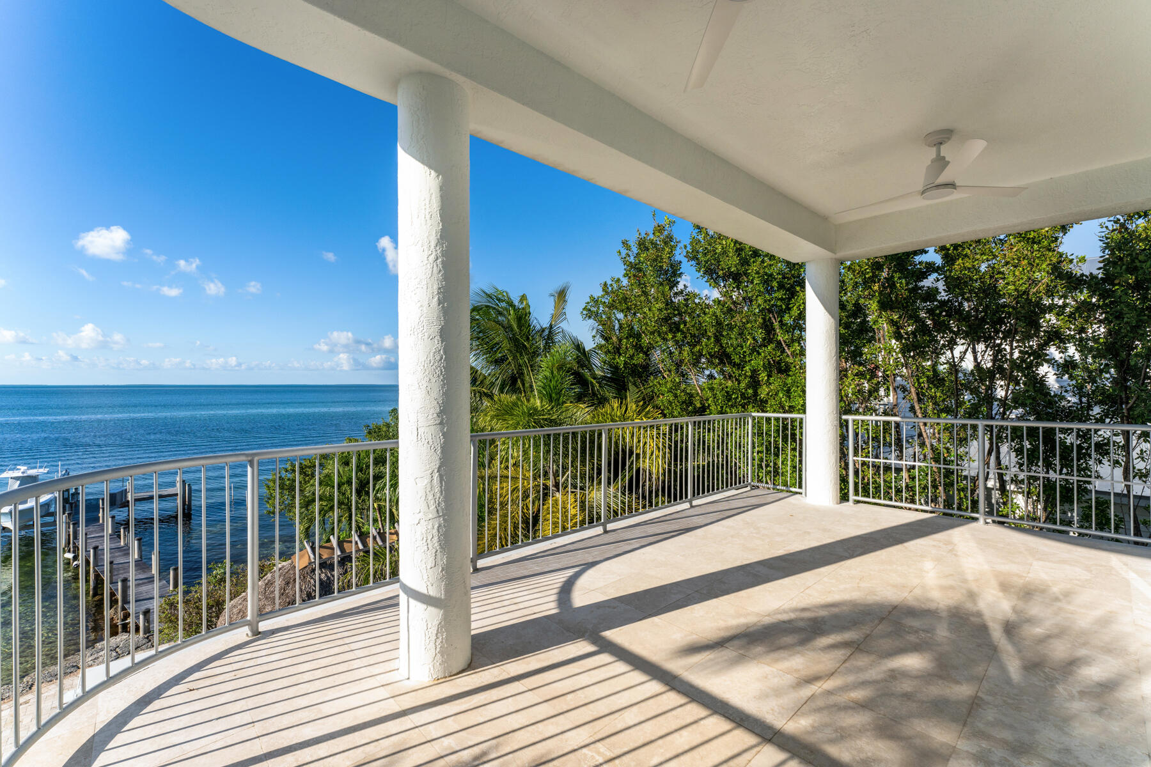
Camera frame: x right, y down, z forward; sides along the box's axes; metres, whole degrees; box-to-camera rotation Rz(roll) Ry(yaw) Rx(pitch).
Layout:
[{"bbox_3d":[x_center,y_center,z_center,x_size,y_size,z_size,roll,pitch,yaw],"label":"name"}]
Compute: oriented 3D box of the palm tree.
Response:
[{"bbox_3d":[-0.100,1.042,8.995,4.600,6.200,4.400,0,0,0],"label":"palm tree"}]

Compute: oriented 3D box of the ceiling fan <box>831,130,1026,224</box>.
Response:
[{"bbox_3d":[2.595,-1.610,3.369,1.325,0.454,1.202,0,0,-37],"label":"ceiling fan"}]

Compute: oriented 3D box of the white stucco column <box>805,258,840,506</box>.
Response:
[{"bbox_3d":[3.032,-0.020,5.495,0.373,2.932,0.373,0,0,0],"label":"white stucco column"}]

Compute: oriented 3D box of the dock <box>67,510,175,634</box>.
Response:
[{"bbox_3d":[-18.565,7.184,18.228,15.052,1.775,1.562,0,0,36],"label":"dock"}]

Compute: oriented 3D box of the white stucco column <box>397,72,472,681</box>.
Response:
[{"bbox_3d":[-0.736,-0.035,2.351,0.373,2.932,0.373,0,0,0],"label":"white stucco column"}]

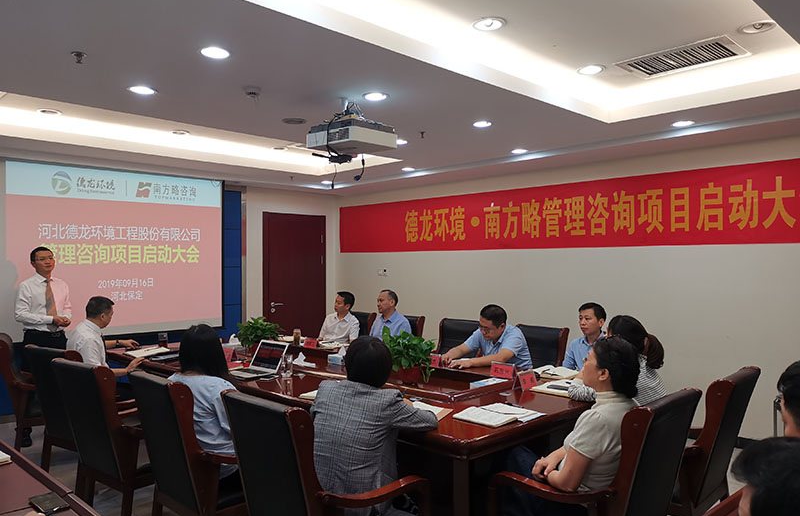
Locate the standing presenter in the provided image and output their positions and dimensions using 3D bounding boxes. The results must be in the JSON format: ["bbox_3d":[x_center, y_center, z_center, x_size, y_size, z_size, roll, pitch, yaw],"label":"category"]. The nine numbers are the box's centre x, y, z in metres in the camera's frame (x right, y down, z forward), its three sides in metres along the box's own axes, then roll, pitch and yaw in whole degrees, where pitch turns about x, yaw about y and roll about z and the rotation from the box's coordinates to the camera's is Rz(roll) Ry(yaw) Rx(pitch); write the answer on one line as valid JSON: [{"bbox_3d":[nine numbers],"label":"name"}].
[{"bbox_3d":[-3.203,0.764,5.600,0.320,1.720,0.480,-1,-1,42],"label":"standing presenter"}]

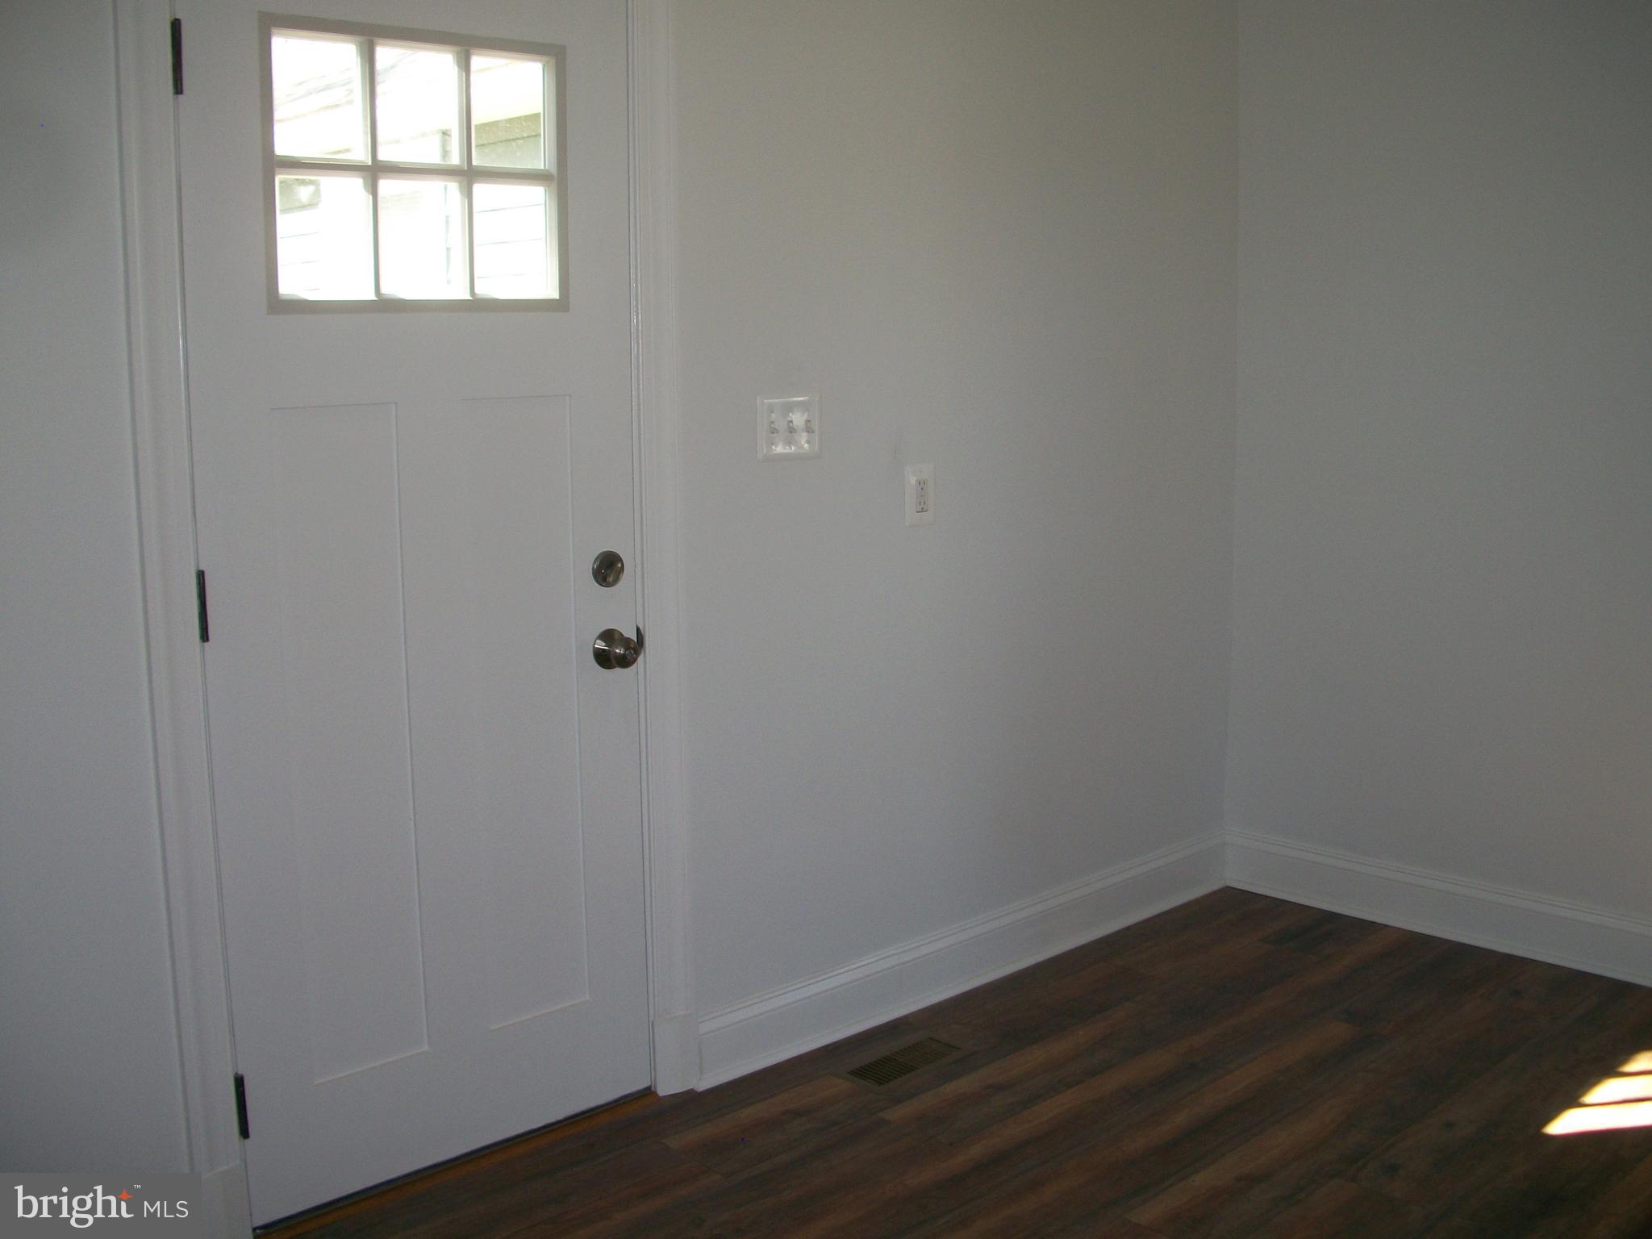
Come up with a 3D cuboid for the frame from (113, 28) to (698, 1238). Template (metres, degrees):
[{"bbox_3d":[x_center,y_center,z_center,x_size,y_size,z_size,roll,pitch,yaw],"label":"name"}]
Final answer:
[{"bbox_3d":[-0.646,-0.125,2.734,0.961,2.130,0.110,-8,11,-43],"label":"frame"}]

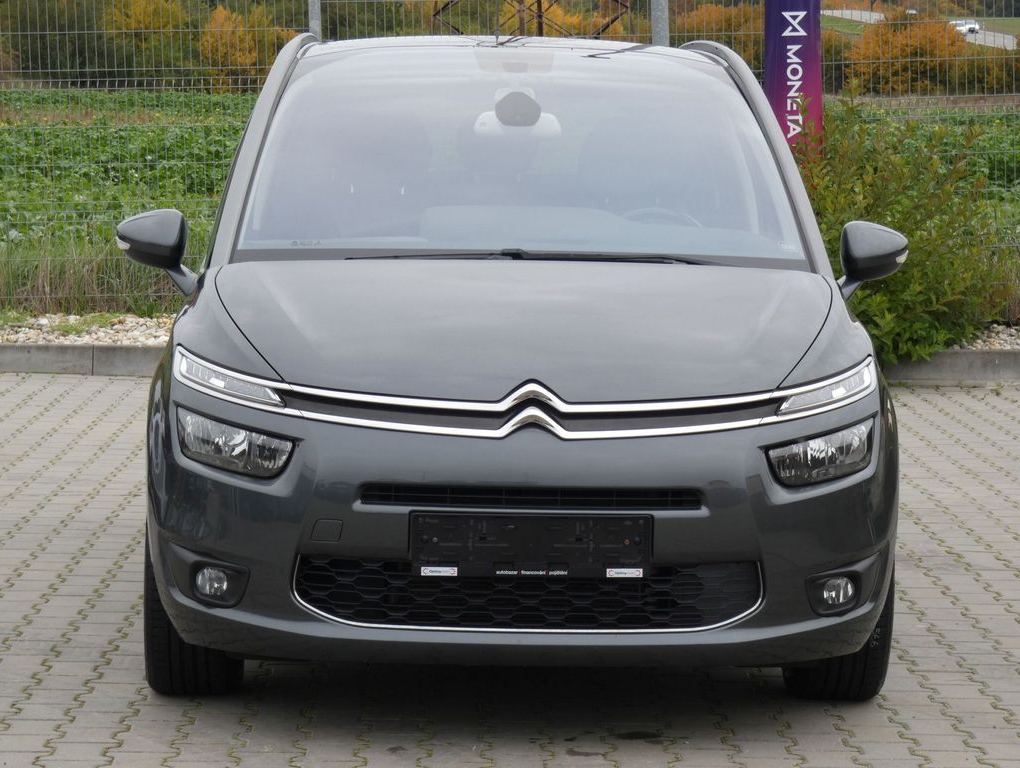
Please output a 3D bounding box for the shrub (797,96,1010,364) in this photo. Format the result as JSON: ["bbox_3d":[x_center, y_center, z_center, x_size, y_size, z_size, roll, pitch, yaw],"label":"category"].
[{"bbox_3d":[2.123,-0.833,18.400,1.220,1.450,1.150,1,5,-2],"label":"shrub"}]

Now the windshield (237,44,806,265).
[{"bbox_3d":[0.016,-0.620,8.937,1.450,0.200,1.220,1,31,-2],"label":"windshield"}]

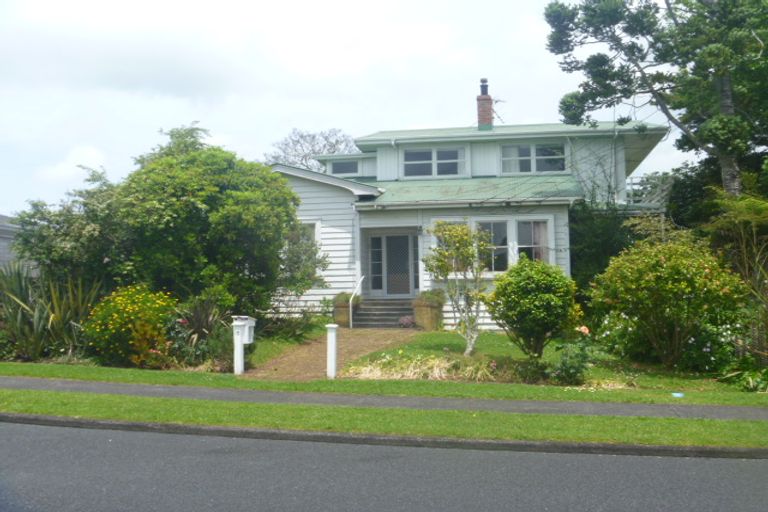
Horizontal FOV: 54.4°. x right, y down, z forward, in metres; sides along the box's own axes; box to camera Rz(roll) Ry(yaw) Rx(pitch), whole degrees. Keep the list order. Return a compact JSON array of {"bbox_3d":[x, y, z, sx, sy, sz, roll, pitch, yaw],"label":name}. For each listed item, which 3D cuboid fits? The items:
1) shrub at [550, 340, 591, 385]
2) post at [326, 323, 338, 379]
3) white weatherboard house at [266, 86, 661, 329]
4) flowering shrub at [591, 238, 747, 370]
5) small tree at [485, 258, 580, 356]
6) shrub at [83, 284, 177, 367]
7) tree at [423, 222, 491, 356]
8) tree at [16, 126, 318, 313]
[{"bbox_3d":[2.785,1.564,11.150,0.580,0.640,0.550,-1,-2,11],"label":"shrub"},{"bbox_3d":[-0.817,1.490,11.850,0.140,0.900,0.140,-1,-2,11],"label":"post"},{"bbox_3d":[3.072,-1.959,26.780,13.500,8.550,12.000,-1,-2,11],"label":"white weatherboard house"},{"bbox_3d":[5.106,0.743,13.400,2.700,2.380,2.400,-1,-2,11],"label":"flowering shrub"},{"bbox_3d":[2.855,0.955,14.450,1.750,2.050,1.650,-1,-2,11],"label":"small tree"},{"bbox_3d":[-4.909,1.262,14.400,1.750,1.600,1.600,-1,-2,11],"label":"shrub"},{"bbox_3d":[1.442,0.670,14.850,1.320,2.680,1.250,-1,-2,11],"label":"tree"},{"bbox_3d":[-5.127,-0.507,17.600,6.900,5.300,5.400,-1,-2,11],"label":"tree"}]

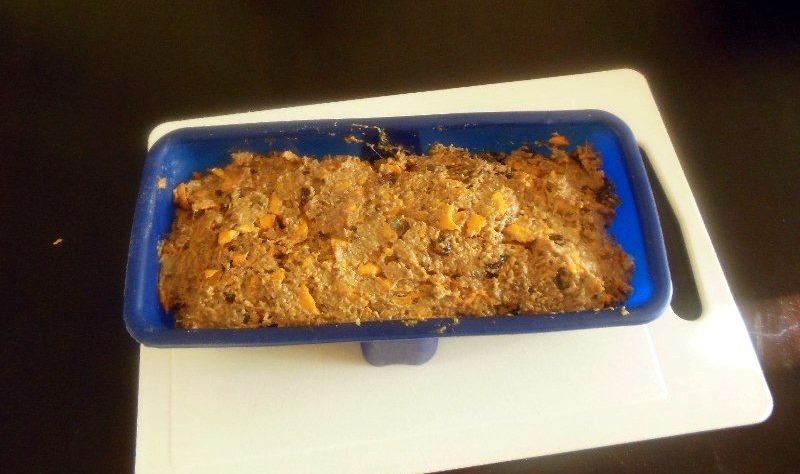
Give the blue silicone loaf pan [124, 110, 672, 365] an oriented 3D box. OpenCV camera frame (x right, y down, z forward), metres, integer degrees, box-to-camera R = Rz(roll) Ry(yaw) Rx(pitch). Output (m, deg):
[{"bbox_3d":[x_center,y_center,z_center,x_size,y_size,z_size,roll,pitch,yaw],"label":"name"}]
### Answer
[{"bbox_3d":[-0.003,0.004,0.335,0.270,0.067,0.126,-3,66,0],"label":"blue silicone loaf pan"}]

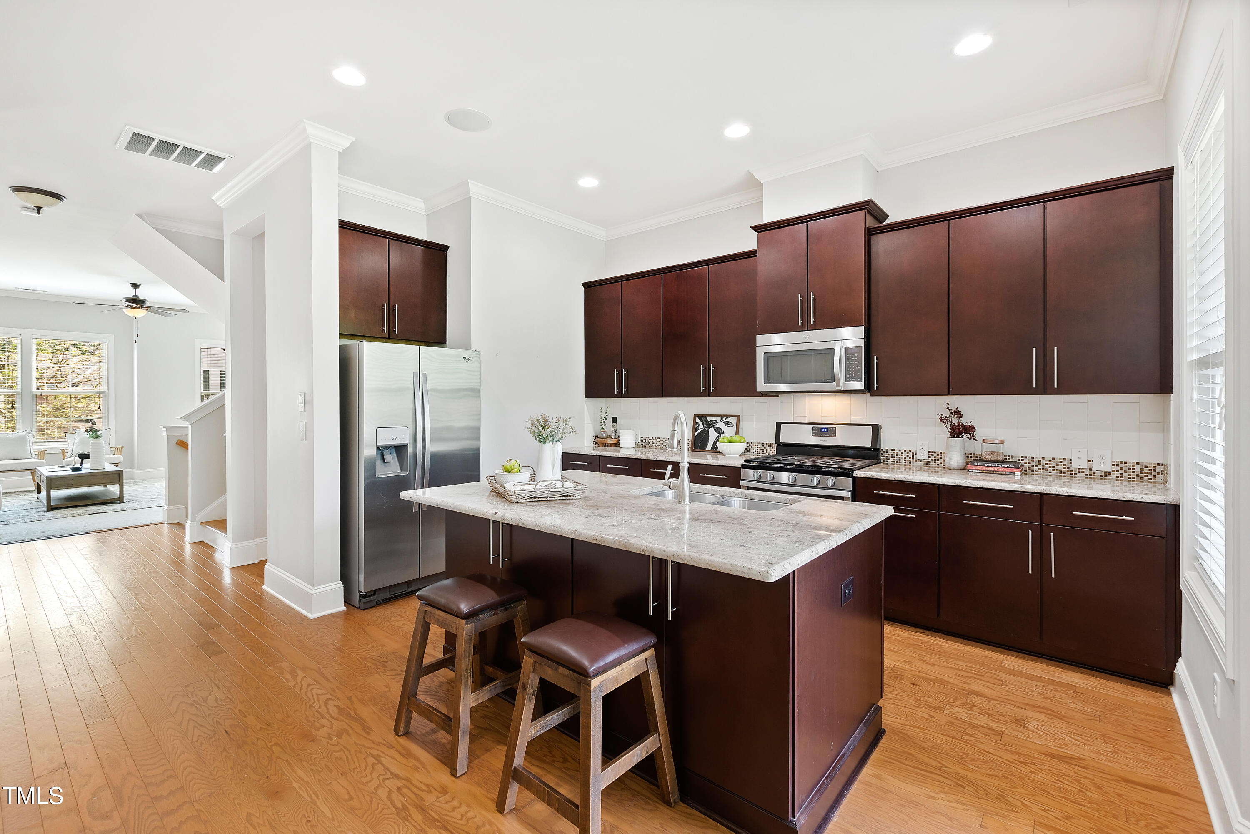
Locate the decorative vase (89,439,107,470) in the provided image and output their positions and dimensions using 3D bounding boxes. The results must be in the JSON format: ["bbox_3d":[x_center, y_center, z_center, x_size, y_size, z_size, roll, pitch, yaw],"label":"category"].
[{"bbox_3d":[-7.248,0.510,7.158,0.146,0.400,0.146,1,1,41],"label":"decorative vase"}]

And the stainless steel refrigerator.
[{"bbox_3d":[-1.684,0.375,3.972,0.790,1.751,0.897,1,1,41],"label":"stainless steel refrigerator"}]

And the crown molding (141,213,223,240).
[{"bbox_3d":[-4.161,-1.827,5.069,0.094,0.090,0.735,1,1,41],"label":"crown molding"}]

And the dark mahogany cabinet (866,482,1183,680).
[{"bbox_3d":[2.228,0.833,3.121,1.421,0.863,0.620,1,1,41],"label":"dark mahogany cabinet"}]

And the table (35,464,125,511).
[{"bbox_3d":[-7.611,0.948,7.268,1.362,0.450,0.699,1,1,40],"label":"table"}]

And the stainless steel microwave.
[{"bbox_3d":[1.445,-0.401,3.908,0.784,0.433,0.430,1,1,41],"label":"stainless steel microwave"}]

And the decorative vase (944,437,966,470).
[{"bbox_3d":[2.052,0.219,3.228,0.120,0.195,0.120,1,1,40],"label":"decorative vase"}]

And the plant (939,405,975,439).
[{"bbox_3d":[2.061,0.030,3.228,0.205,0.212,0.155,1,1,40],"label":"plant"}]

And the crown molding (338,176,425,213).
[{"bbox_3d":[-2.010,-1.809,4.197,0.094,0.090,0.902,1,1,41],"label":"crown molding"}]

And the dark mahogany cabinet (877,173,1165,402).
[{"bbox_3d":[2.314,-0.694,3.194,1.430,1.128,0.365,1,1,41],"label":"dark mahogany cabinet"}]

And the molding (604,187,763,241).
[{"bbox_3d":[0.501,-1.845,4.776,1.870,0.088,0.083,1,1,40],"label":"molding"}]

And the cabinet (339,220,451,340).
[{"bbox_3d":[-1.955,-1.037,4.151,0.340,0.833,0.991,1,1,40],"label":"cabinet"}]

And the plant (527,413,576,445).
[{"bbox_3d":[-0.398,0.069,2.831,0.250,0.170,0.240,0,1,0],"label":"plant"}]

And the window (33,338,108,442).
[{"bbox_3d":[-9.174,-0.411,8.637,0.102,1.707,0.865,1,1,40],"label":"window"}]

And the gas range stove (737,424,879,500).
[{"bbox_3d":[1.320,0.657,3.728,0.777,1.202,0.674,1,1,40],"label":"gas range stove"}]

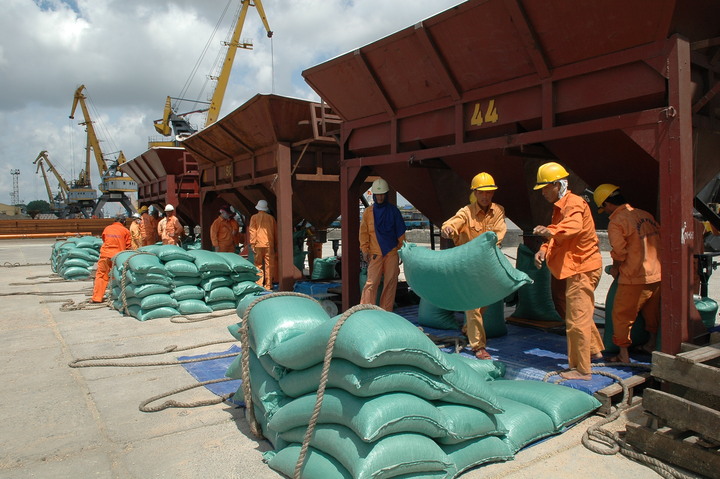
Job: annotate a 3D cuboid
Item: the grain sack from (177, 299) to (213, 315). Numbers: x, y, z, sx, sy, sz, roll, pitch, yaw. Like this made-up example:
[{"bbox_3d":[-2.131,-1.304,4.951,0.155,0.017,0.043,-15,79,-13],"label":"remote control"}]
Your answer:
[{"bbox_3d":[-2.715,0.996,7.721,0.500,0.200,0.820,-3,4,-42],"label":"grain sack"}]

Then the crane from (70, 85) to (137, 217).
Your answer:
[{"bbox_3d":[-69.175,-23.239,135.000,17.000,36.500,10.500,-2,3,-32],"label":"crane"}]

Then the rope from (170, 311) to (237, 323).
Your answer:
[{"bbox_3d":[-2.196,1.105,7.262,1.010,0.050,0.360,-3,3,-37],"label":"rope"}]

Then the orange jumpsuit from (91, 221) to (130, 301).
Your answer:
[{"bbox_3d":[-4.370,0.333,8.750,0.500,1.520,0.600,0,3,21],"label":"orange jumpsuit"}]

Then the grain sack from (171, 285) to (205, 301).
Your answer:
[{"bbox_3d":[-2.784,0.769,7.640,0.510,0.230,0.850,-4,4,-39],"label":"grain sack"}]

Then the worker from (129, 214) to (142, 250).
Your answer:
[{"bbox_3d":[-5.384,0.141,12.038,0.420,1.580,0.480,0,3,19],"label":"worker"}]

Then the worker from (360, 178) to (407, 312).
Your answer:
[{"bbox_3d":[0.281,0.122,6.100,0.540,1.730,0.380,0,3,3],"label":"worker"}]

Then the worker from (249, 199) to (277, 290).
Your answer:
[{"bbox_3d":[-1.795,0.092,9.200,0.500,1.680,0.330,-1,3,0],"label":"worker"}]

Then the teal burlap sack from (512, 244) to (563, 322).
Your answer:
[{"bbox_3d":[2.066,0.495,5.750,0.540,0.890,0.370,0,3,20],"label":"teal burlap sack"}]

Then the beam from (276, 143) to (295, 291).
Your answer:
[{"bbox_3d":[-1.359,-0.375,9.141,0.260,2.690,0.170,-4,4,-39],"label":"beam"}]

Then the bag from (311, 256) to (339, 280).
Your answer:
[{"bbox_3d":[-0.701,0.572,10.150,0.500,0.480,0.380,-1,3,0],"label":"bag"}]

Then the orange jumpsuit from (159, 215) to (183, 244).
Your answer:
[{"bbox_3d":[-4.703,0.112,12.400,0.560,1.440,0.340,-2,3,-18],"label":"orange jumpsuit"}]

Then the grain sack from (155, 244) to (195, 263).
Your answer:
[{"bbox_3d":[-2.967,0.217,7.740,0.520,0.230,0.850,-4,4,-39],"label":"grain sack"}]

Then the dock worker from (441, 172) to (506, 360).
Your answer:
[{"bbox_3d":[1.040,0.211,4.580,0.580,1.630,0.530,-1,3,3],"label":"dock worker"}]

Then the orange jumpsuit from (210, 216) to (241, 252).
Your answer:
[{"bbox_3d":[-2.766,0.194,10.334,0.540,1.420,0.360,-2,3,-34],"label":"orange jumpsuit"}]

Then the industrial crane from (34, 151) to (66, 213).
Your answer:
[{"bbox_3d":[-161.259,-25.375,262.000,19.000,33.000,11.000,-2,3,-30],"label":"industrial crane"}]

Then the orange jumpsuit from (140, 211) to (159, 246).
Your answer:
[{"bbox_3d":[-5.092,0.150,12.000,0.380,1.450,0.500,-1,3,-18],"label":"orange jumpsuit"}]

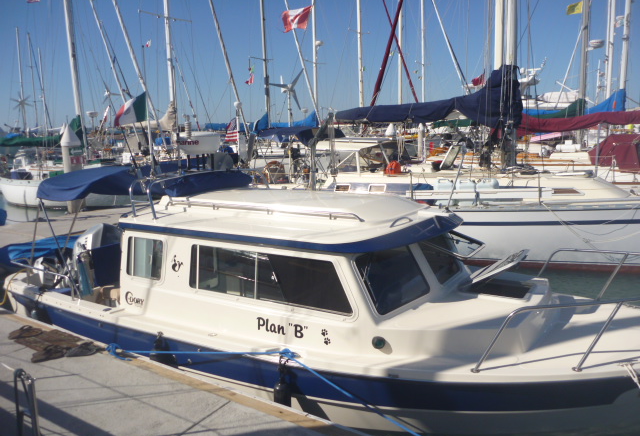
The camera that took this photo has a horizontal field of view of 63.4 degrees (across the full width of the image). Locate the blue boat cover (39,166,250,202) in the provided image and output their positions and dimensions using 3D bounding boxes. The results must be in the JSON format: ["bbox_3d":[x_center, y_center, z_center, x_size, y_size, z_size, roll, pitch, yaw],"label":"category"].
[{"bbox_3d":[-2.202,-0.502,6.792,2.150,0.420,1.750,5,11,27],"label":"blue boat cover"}]

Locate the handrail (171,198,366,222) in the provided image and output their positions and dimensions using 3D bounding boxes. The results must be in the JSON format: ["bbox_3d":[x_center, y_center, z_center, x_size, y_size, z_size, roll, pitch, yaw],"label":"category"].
[{"bbox_3d":[-0.646,-0.088,5.428,2.400,0.110,0.070,5,11,28],"label":"handrail"}]

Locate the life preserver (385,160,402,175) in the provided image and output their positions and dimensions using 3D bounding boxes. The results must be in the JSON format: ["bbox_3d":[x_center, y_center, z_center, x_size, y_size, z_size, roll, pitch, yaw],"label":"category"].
[{"bbox_3d":[1.732,-1.190,12.200,0.420,0.340,0.220,5,11,27],"label":"life preserver"}]

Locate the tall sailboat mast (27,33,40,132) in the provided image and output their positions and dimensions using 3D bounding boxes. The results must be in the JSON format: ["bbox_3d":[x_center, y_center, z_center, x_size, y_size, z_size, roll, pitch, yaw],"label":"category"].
[{"bbox_3d":[-31.277,-14.341,56.514,0.200,11.195,0.200,-1,10,0],"label":"tall sailboat mast"}]

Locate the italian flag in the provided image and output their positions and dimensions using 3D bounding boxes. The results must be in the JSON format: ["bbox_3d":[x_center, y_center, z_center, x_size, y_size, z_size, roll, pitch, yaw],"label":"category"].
[{"bbox_3d":[-2.031,-1.163,5.550,0.360,0.350,0.120,-1,10,0],"label":"italian flag"}]

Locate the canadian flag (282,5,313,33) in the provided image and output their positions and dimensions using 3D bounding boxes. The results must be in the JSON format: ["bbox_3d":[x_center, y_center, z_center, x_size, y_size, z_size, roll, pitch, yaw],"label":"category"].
[{"bbox_3d":[-0.561,-4.971,12.900,0.740,0.640,0.200,-1,10,0],"label":"canadian flag"}]

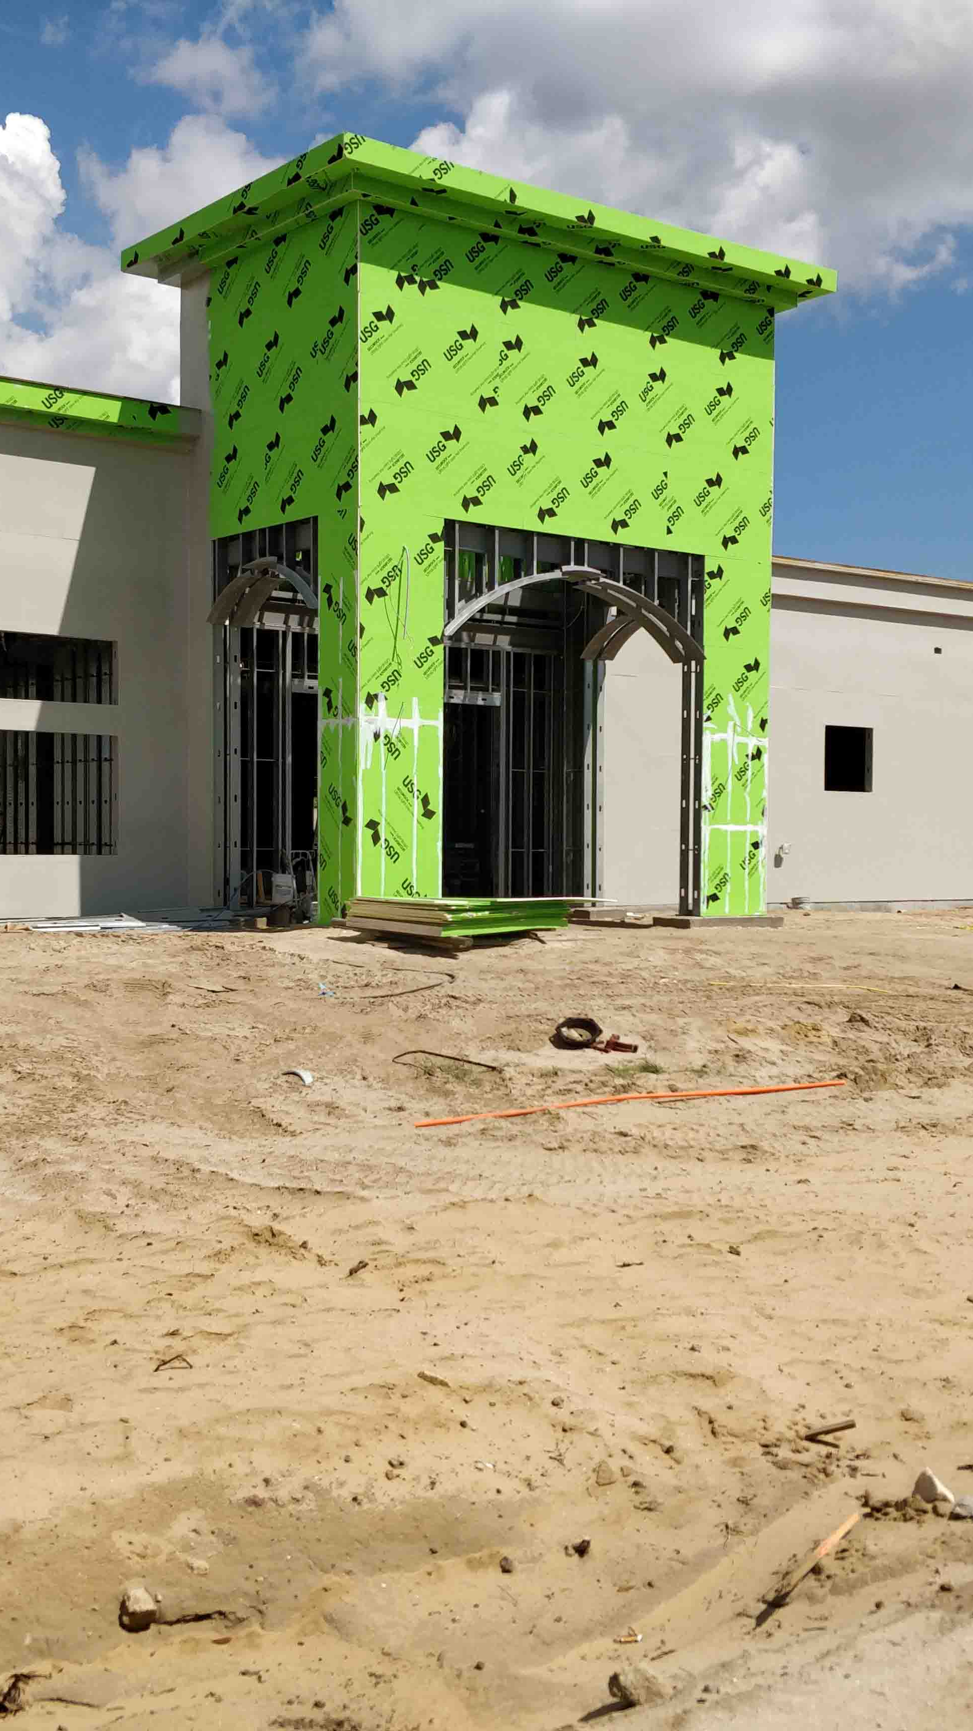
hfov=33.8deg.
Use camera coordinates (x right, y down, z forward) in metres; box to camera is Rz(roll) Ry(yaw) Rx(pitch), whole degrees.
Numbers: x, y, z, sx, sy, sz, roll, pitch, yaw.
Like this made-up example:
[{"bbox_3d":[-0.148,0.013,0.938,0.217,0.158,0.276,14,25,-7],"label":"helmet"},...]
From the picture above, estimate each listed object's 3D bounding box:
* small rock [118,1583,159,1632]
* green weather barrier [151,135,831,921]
[{"bbox_3d":[-0.696,1.486,3.200,0.075,0.060,0.070,0,1,0],"label":"small rock"},{"bbox_3d":[0.080,-3.800,22.500,8.000,8.950,4.900,-1,1,-36],"label":"green weather barrier"}]

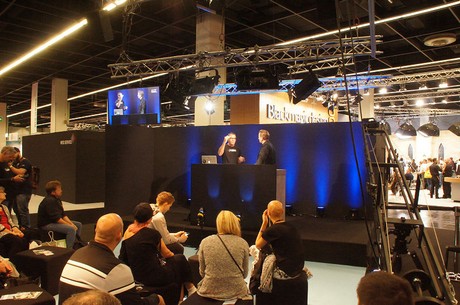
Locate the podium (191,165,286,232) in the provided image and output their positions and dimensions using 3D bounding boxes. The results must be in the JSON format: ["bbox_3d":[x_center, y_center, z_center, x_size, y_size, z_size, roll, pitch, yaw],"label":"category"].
[{"bbox_3d":[0.164,0.821,6.580,1.650,1.150,0.700,0,-1,21],"label":"podium"}]

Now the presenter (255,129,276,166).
[{"bbox_3d":[0.721,0.457,6.900,0.420,1.820,0.520,0,0,3],"label":"presenter"}]

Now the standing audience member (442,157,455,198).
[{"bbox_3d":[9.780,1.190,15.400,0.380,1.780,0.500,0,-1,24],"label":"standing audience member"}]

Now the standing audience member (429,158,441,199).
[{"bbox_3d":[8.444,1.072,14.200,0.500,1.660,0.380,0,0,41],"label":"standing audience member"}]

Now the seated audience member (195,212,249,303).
[{"bbox_3d":[-0.056,1.092,3.200,0.500,1.200,0.820,0,0,0],"label":"seated audience member"}]

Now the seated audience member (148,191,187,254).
[{"bbox_3d":[-0.800,1.122,4.500,0.720,1.220,0.460,2,-2,-41],"label":"seated audience member"}]

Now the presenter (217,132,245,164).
[{"bbox_3d":[0.015,0.504,7.100,0.570,1.800,0.430,1,-1,-12],"label":"presenter"}]

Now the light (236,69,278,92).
[{"bbox_3d":[0.507,-1.337,6.350,0.700,0.370,0.360,0,-1,14],"label":"light"}]

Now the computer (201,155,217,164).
[{"bbox_3d":[-0.395,0.174,6.700,0.330,0.220,0.260,0,0,6],"label":"computer"}]

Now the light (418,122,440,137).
[{"bbox_3d":[8.979,-1.035,15.500,0.880,0.600,0.880,0,0,-24],"label":"light"}]

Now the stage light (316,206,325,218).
[{"bbox_3d":[1.898,1.270,7.200,0.180,0.220,0.180,0,0,20],"label":"stage light"}]

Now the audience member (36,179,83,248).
[{"bbox_3d":[-2.813,1.081,5.750,0.850,1.210,0.520,0,0,-26],"label":"audience member"}]

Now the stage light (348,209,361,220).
[{"bbox_3d":[2.529,1.268,6.980,0.200,0.220,0.190,0,0,20],"label":"stage light"}]

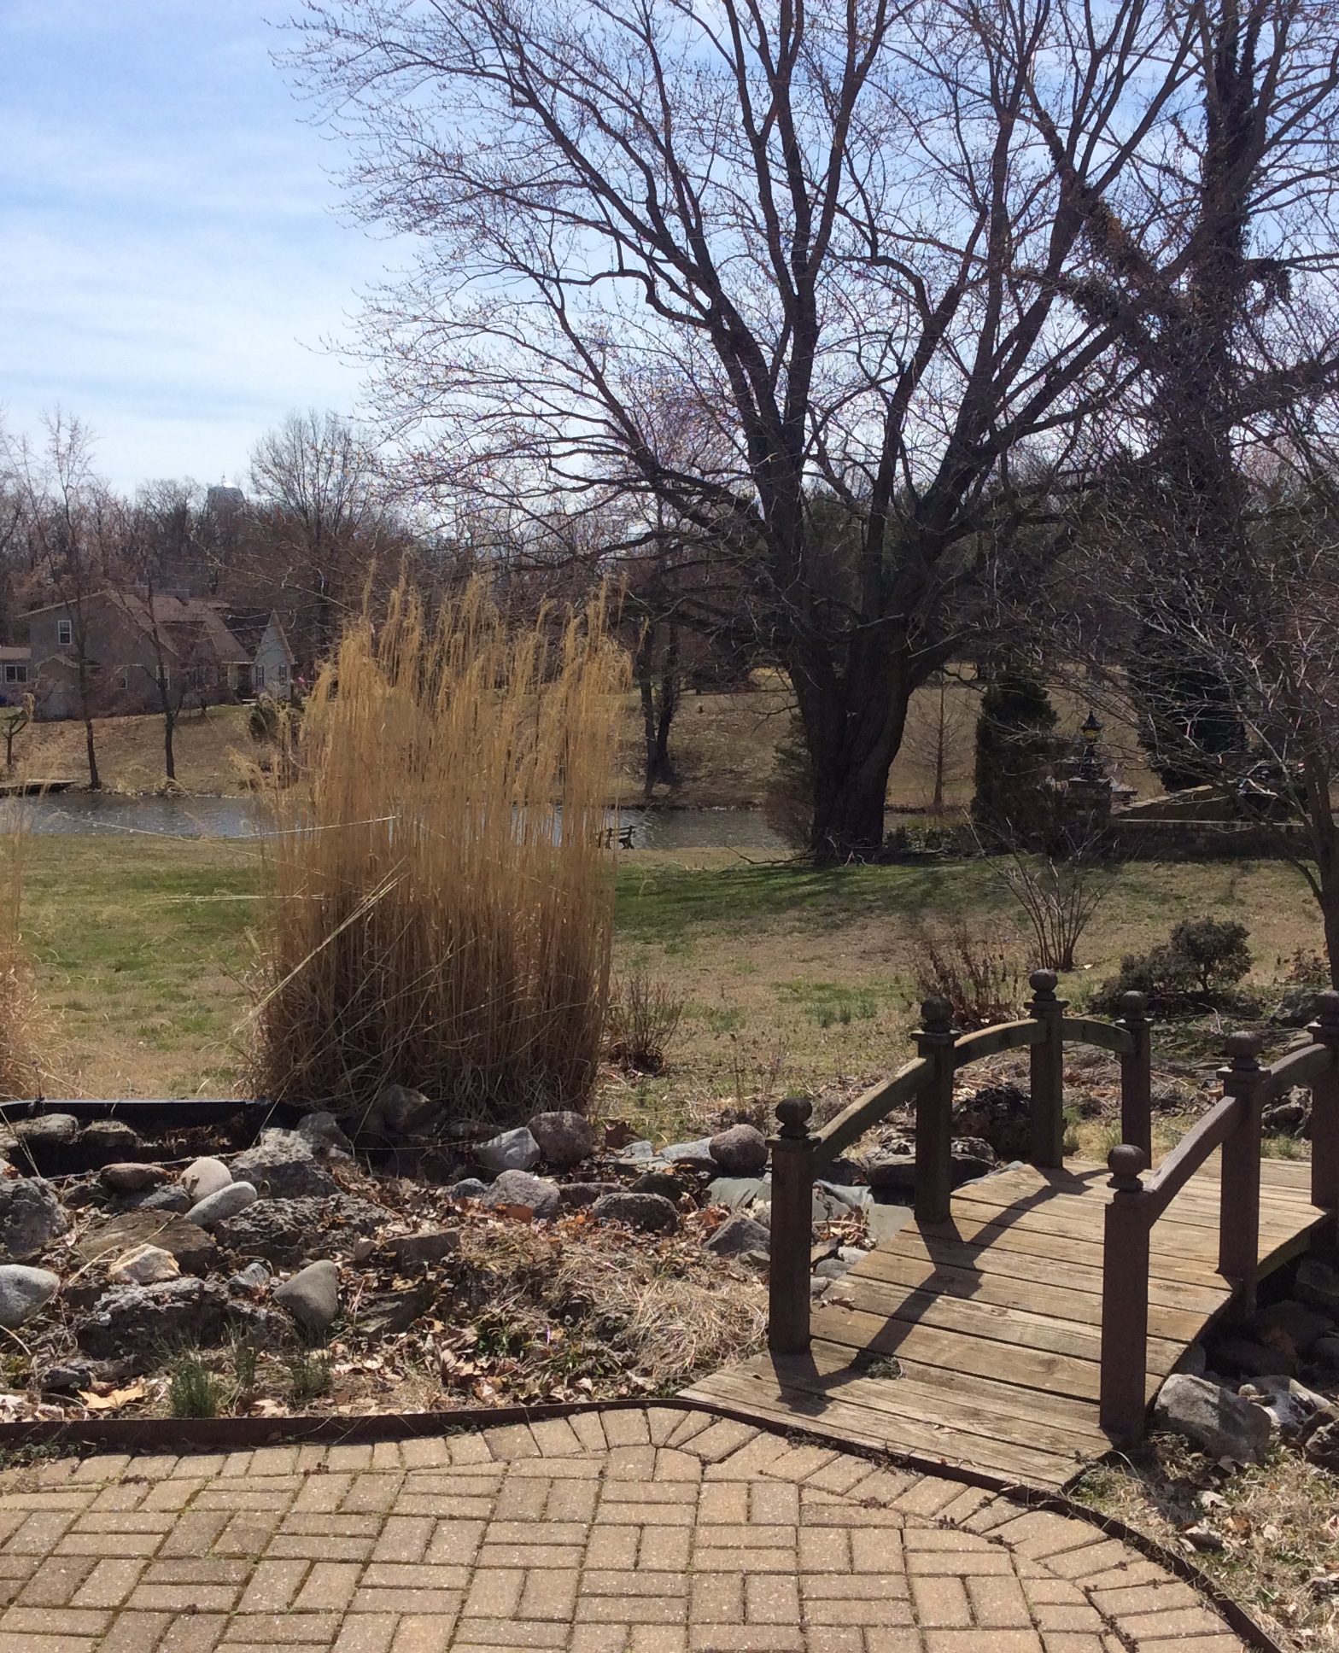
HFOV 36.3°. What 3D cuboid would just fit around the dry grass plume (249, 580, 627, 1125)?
[{"bbox_3d":[-0.890,0.090,7.900,1.380,2.070,1.250,0,4,0],"label":"dry grass plume"}]

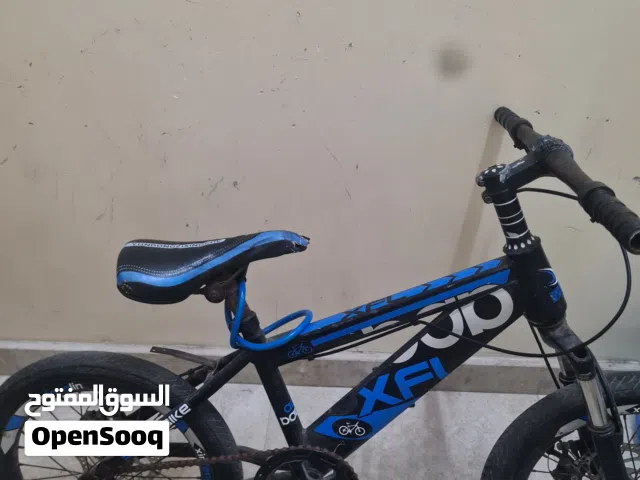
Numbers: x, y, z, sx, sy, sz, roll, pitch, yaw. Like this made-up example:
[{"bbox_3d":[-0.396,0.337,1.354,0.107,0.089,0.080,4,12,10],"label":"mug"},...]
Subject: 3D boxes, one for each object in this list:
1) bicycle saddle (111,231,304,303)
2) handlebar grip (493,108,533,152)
[{"bbox_3d":[-0.152,0.027,0.728,0.265,0.087,0.155,-3,22,4],"label":"bicycle saddle"},{"bbox_3d":[0.329,-0.198,0.830,0.036,0.041,0.130,2,24,6],"label":"handlebar grip"}]

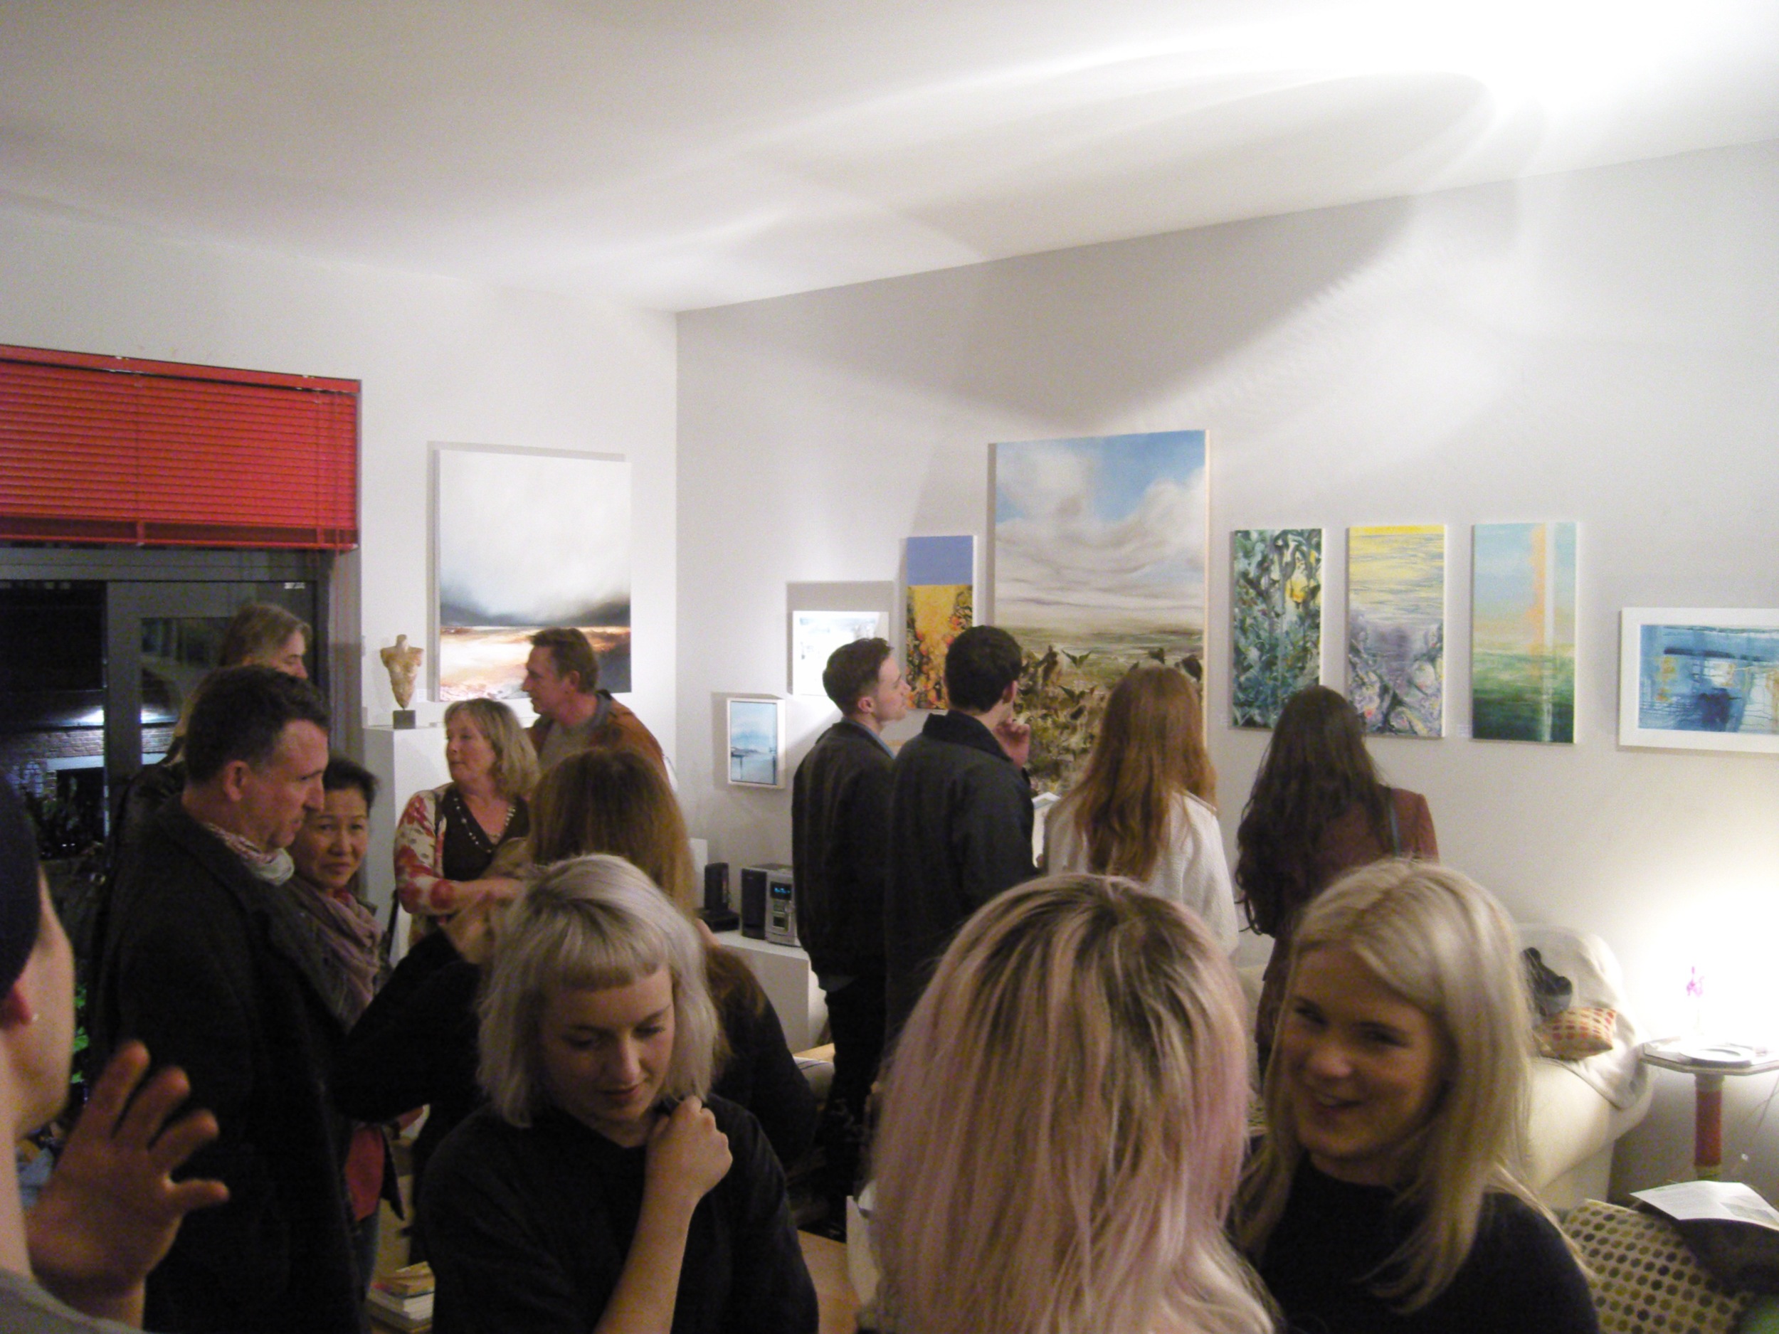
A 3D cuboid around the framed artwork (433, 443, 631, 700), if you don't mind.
[{"bbox_3d":[-1.307,-0.334,6.492,0.040,0.888,0.880,2,3,41],"label":"framed artwork"}]

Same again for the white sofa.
[{"bbox_3d":[1.005,1.194,4.839,1.830,0.950,0.920,2,3,41],"label":"white sofa"}]

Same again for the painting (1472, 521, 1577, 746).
[{"bbox_3d":[1.734,-0.093,4.760,0.283,0.596,0.035,2,3,41],"label":"painting"}]

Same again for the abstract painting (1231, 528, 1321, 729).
[{"bbox_3d":[1.169,-0.111,5.255,0.287,0.600,0.035,2,3,41],"label":"abstract painting"}]

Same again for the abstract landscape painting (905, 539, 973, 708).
[{"bbox_3d":[0.185,-0.153,6.117,0.297,0.605,0.035,2,3,41],"label":"abstract landscape painting"}]

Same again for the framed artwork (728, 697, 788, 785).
[{"bbox_3d":[-0.508,0.291,6.735,0.270,0.330,0.045,2,3,41],"label":"framed artwork"}]

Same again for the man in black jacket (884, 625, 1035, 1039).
[{"bbox_3d":[0.182,0.788,4.530,0.460,1.780,0.350,1,3,30],"label":"man in black jacket"}]

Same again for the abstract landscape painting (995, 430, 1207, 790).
[{"bbox_3d":[0.672,-0.154,5.689,0.830,1.200,0.035,2,3,41],"label":"abstract landscape painting"}]

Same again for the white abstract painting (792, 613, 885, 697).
[{"bbox_3d":[-0.181,-0.046,6.537,0.475,0.330,0.035,2,3,41],"label":"white abstract painting"}]

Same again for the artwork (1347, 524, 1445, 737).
[{"bbox_3d":[1.476,-0.104,5.080,0.290,0.610,0.025,2,3,41],"label":"artwork"}]

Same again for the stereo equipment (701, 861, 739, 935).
[{"bbox_3d":[-0.656,0.868,6.632,0.110,0.250,0.130,2,3,41],"label":"stereo equipment"}]

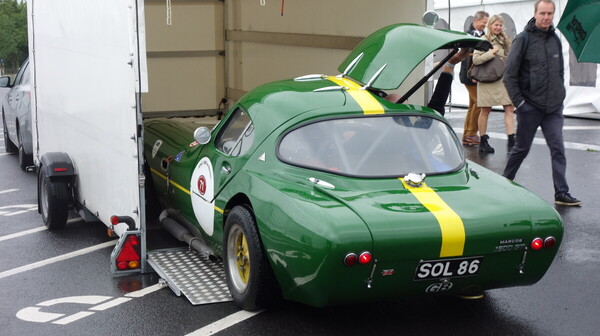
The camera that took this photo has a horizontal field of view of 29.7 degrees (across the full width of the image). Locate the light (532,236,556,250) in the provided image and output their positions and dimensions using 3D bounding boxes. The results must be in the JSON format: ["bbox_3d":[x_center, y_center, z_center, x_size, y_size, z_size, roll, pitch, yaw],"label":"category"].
[{"bbox_3d":[1.234,0.382,5.734,0.145,0.070,0.045,-3,8,-21],"label":"light"}]

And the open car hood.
[{"bbox_3d":[0.718,-0.686,7.005,0.920,0.400,0.800,-3,8,-21],"label":"open car hood"}]

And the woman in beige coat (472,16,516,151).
[{"bbox_3d":[2.282,-1.004,13.329,0.500,1.620,0.380,-4,9,-25],"label":"woman in beige coat"}]

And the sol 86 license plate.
[{"bbox_3d":[0.728,0.494,5.546,0.360,0.115,0.015,-3,31,-21],"label":"sol 86 license plate"}]

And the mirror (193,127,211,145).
[{"bbox_3d":[-0.603,-0.199,6.967,0.110,0.110,0.060,-3,8,-21],"label":"mirror"}]

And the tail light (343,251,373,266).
[{"bbox_3d":[0.276,0.429,5.355,0.145,0.070,0.045,-3,8,-21],"label":"tail light"}]

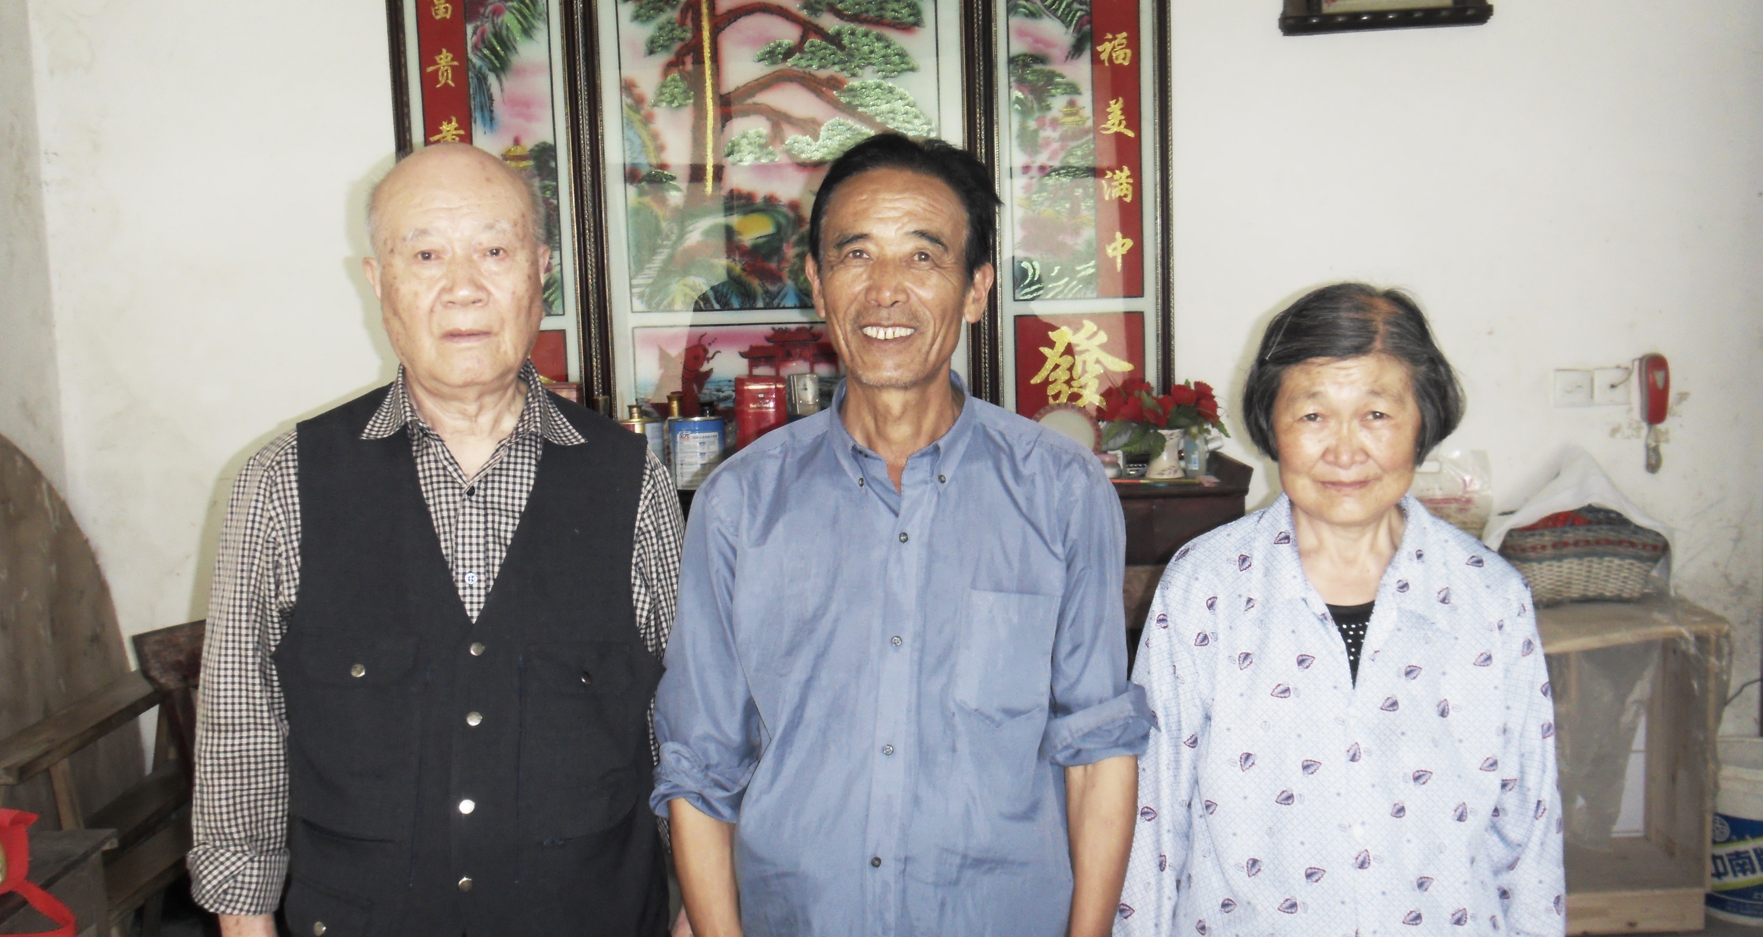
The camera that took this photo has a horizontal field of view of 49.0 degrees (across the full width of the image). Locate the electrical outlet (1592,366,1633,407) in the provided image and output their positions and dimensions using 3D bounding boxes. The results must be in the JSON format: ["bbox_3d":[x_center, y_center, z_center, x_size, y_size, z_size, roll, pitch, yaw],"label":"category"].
[{"bbox_3d":[1.693,-0.190,4.485,0.086,0.086,0.012,-2,7,0],"label":"electrical outlet"}]

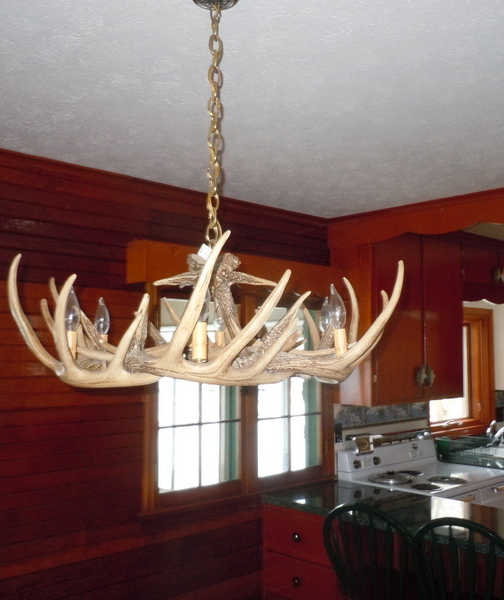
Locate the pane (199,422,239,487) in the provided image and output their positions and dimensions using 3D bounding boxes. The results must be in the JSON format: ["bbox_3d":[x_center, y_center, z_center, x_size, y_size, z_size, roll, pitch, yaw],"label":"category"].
[{"bbox_3d":[-0.157,0.773,3.257,0.250,0.295,0.020,4,-6,-44],"label":"pane"}]

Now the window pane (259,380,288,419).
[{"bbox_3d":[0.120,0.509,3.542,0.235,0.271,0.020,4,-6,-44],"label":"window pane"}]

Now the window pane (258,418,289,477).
[{"bbox_3d":[0.118,0.801,3.521,0.235,0.302,0.020,4,-6,-44],"label":"window pane"}]

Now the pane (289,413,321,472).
[{"bbox_3d":[0.312,0.816,3.707,0.253,0.301,0.020,4,-6,-44],"label":"pane"}]

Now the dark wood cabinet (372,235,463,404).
[{"bbox_3d":[0.952,0.115,4.135,1.033,1.042,0.285,4,-6,-44],"label":"dark wood cabinet"}]

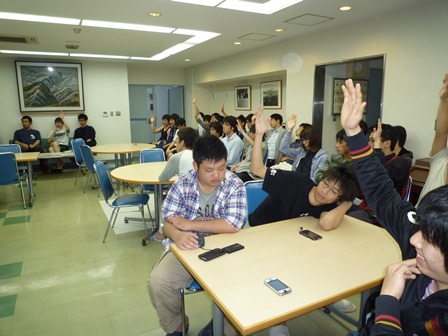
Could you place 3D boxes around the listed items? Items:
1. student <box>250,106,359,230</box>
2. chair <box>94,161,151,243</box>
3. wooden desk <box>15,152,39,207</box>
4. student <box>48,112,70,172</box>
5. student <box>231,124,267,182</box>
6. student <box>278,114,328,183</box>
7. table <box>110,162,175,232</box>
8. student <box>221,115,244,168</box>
[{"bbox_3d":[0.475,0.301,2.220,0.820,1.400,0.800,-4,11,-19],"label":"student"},{"bbox_3d":[-1.074,0.342,3.574,0.560,0.810,0.480,-2,11,-6],"label":"chair"},{"bbox_3d":[-3.250,0.228,4.571,1.200,0.710,0.760,-7,13,-27],"label":"wooden desk"},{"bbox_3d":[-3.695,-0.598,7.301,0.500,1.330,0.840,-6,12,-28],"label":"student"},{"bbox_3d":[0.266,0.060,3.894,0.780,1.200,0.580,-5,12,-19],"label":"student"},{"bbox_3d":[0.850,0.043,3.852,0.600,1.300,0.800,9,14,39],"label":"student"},{"bbox_3d":[-0.693,0.367,3.775,1.220,0.700,1.220,-6,12,-28],"label":"table"},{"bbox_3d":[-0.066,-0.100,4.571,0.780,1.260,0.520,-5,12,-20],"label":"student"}]

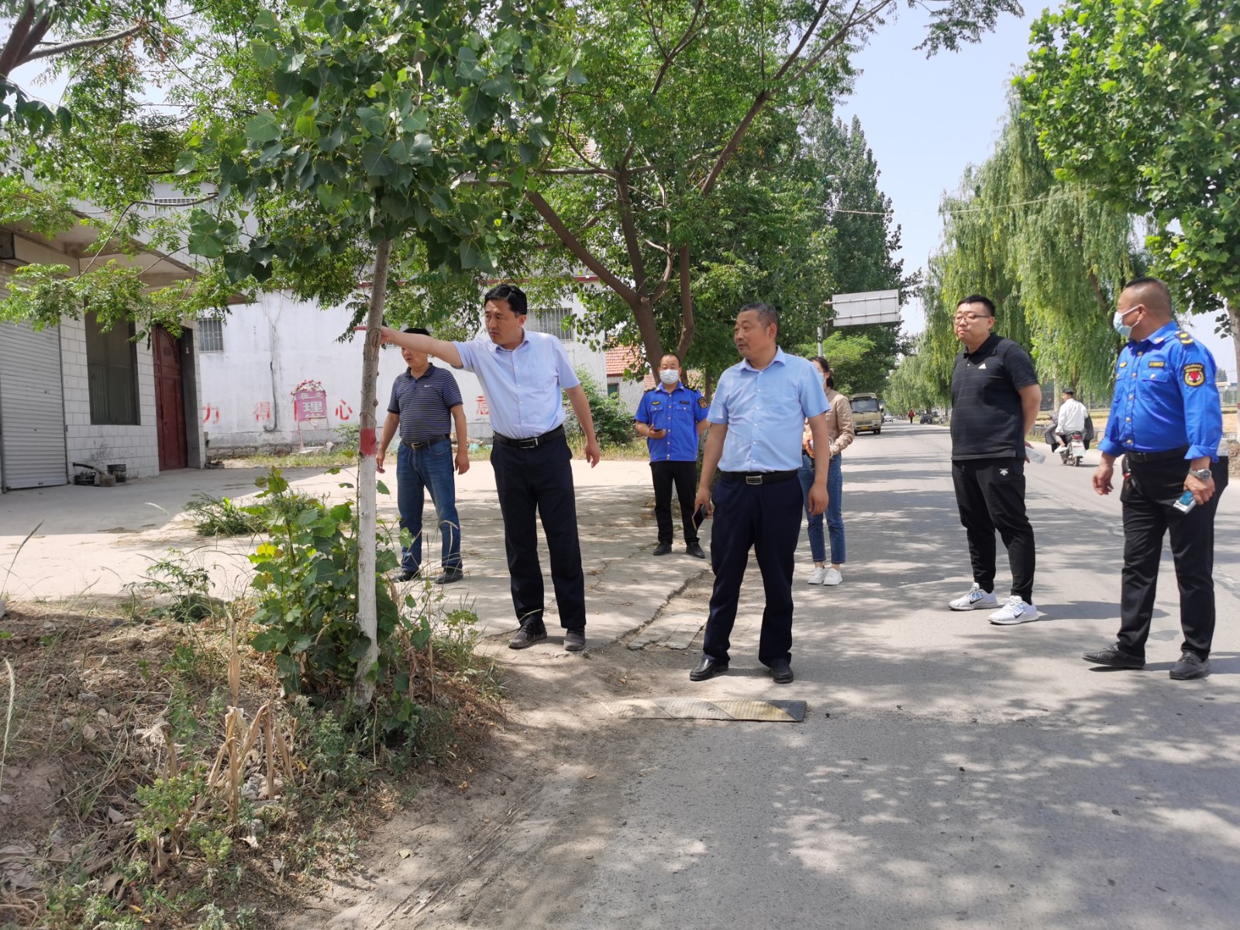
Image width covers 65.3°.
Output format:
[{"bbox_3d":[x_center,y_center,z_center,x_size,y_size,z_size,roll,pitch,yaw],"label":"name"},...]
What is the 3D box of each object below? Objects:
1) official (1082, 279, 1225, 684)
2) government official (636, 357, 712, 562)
[{"bbox_3d":[2.426,0.055,4.360,0.470,1.730,0.560,-3,3,-22],"label":"official"},{"bbox_3d":[0.445,-0.094,8.150,0.600,1.700,0.380,-1,3,10],"label":"government official"}]

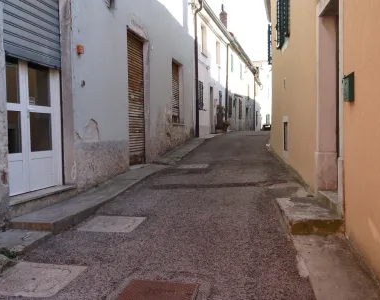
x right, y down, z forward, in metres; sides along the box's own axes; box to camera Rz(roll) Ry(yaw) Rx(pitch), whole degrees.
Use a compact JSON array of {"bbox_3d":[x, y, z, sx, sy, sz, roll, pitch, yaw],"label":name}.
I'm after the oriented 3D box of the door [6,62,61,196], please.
[{"bbox_3d":[-2.083,-0.379,5.298,0.072,1.854,1.442,0,2,12],"label":"door"}]

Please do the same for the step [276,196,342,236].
[{"bbox_3d":[1.354,0.764,4.746,0.546,0.180,1.308,-1,2,6],"label":"step"}]

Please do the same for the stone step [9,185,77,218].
[{"bbox_3d":[-1.941,0.642,5.243,0.288,0.206,1.555,0,2,12],"label":"stone step"}]

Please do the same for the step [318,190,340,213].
[{"bbox_3d":[1.758,0.618,4.758,0.278,0.118,0.999,-1,2,6],"label":"step"}]

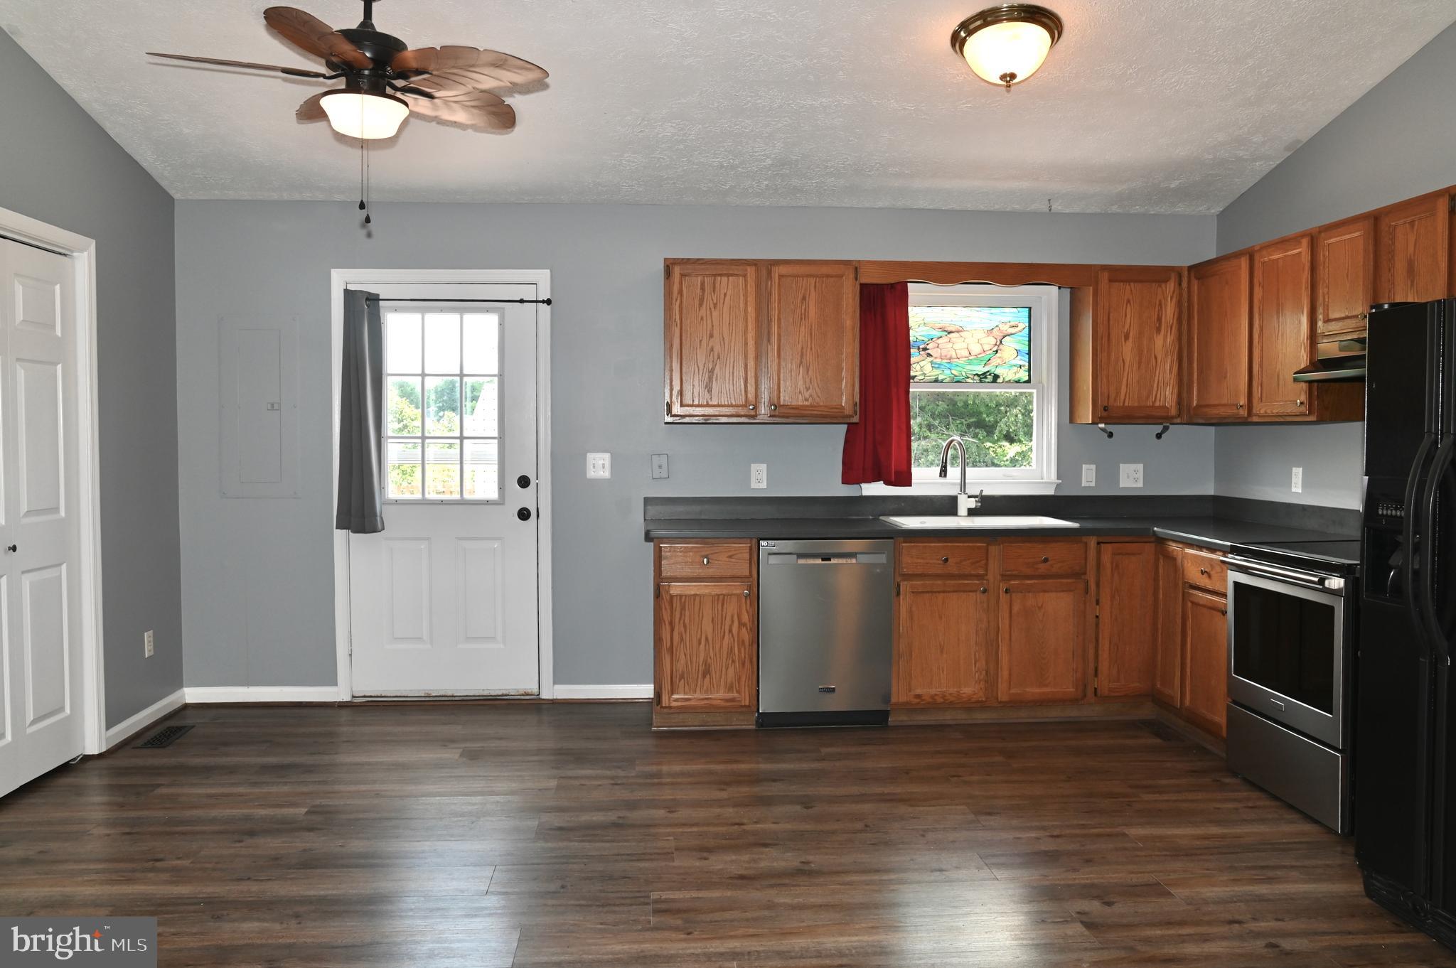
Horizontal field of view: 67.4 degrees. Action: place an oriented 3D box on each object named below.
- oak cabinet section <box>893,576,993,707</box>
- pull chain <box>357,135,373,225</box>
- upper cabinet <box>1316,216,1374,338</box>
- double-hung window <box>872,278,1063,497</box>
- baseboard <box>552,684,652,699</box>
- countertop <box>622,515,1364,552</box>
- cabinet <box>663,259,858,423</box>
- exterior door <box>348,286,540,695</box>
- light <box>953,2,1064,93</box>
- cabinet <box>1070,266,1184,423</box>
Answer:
[{"bbox_3d":[0.946,0.699,5.134,0.460,0.570,0.550,0,2,-5],"label":"oak cabinet section"},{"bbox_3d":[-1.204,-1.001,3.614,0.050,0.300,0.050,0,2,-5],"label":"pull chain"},{"bbox_3d":[2.473,-0.774,4.127,0.334,0.436,0.340,0,3,-4],"label":"upper cabinet"},{"bbox_3d":[1.188,-0.482,5.573,1.035,1.063,0.120,0,3,-4],"label":"double-hung window"},{"bbox_3d":[-0.623,1.035,5.439,0.490,0.074,0.016,0,2,-5],"label":"baseboard"},{"bbox_3d":[1.111,0.207,4.920,2.955,0.045,1.270,0,2,-5],"label":"countertop"},{"bbox_3d":[0.147,-0.674,5.285,0.916,0.762,0.310,0,2,-5],"label":"cabinet"},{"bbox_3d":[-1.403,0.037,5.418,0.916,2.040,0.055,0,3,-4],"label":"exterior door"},{"bbox_3d":[1.020,-1.528,3.967,0.385,0.215,0.385,0,-10,-5],"label":"light"},{"bbox_3d":[2.000,-0.680,5.447,0.463,0.761,0.328,0,3,-4],"label":"cabinet"}]

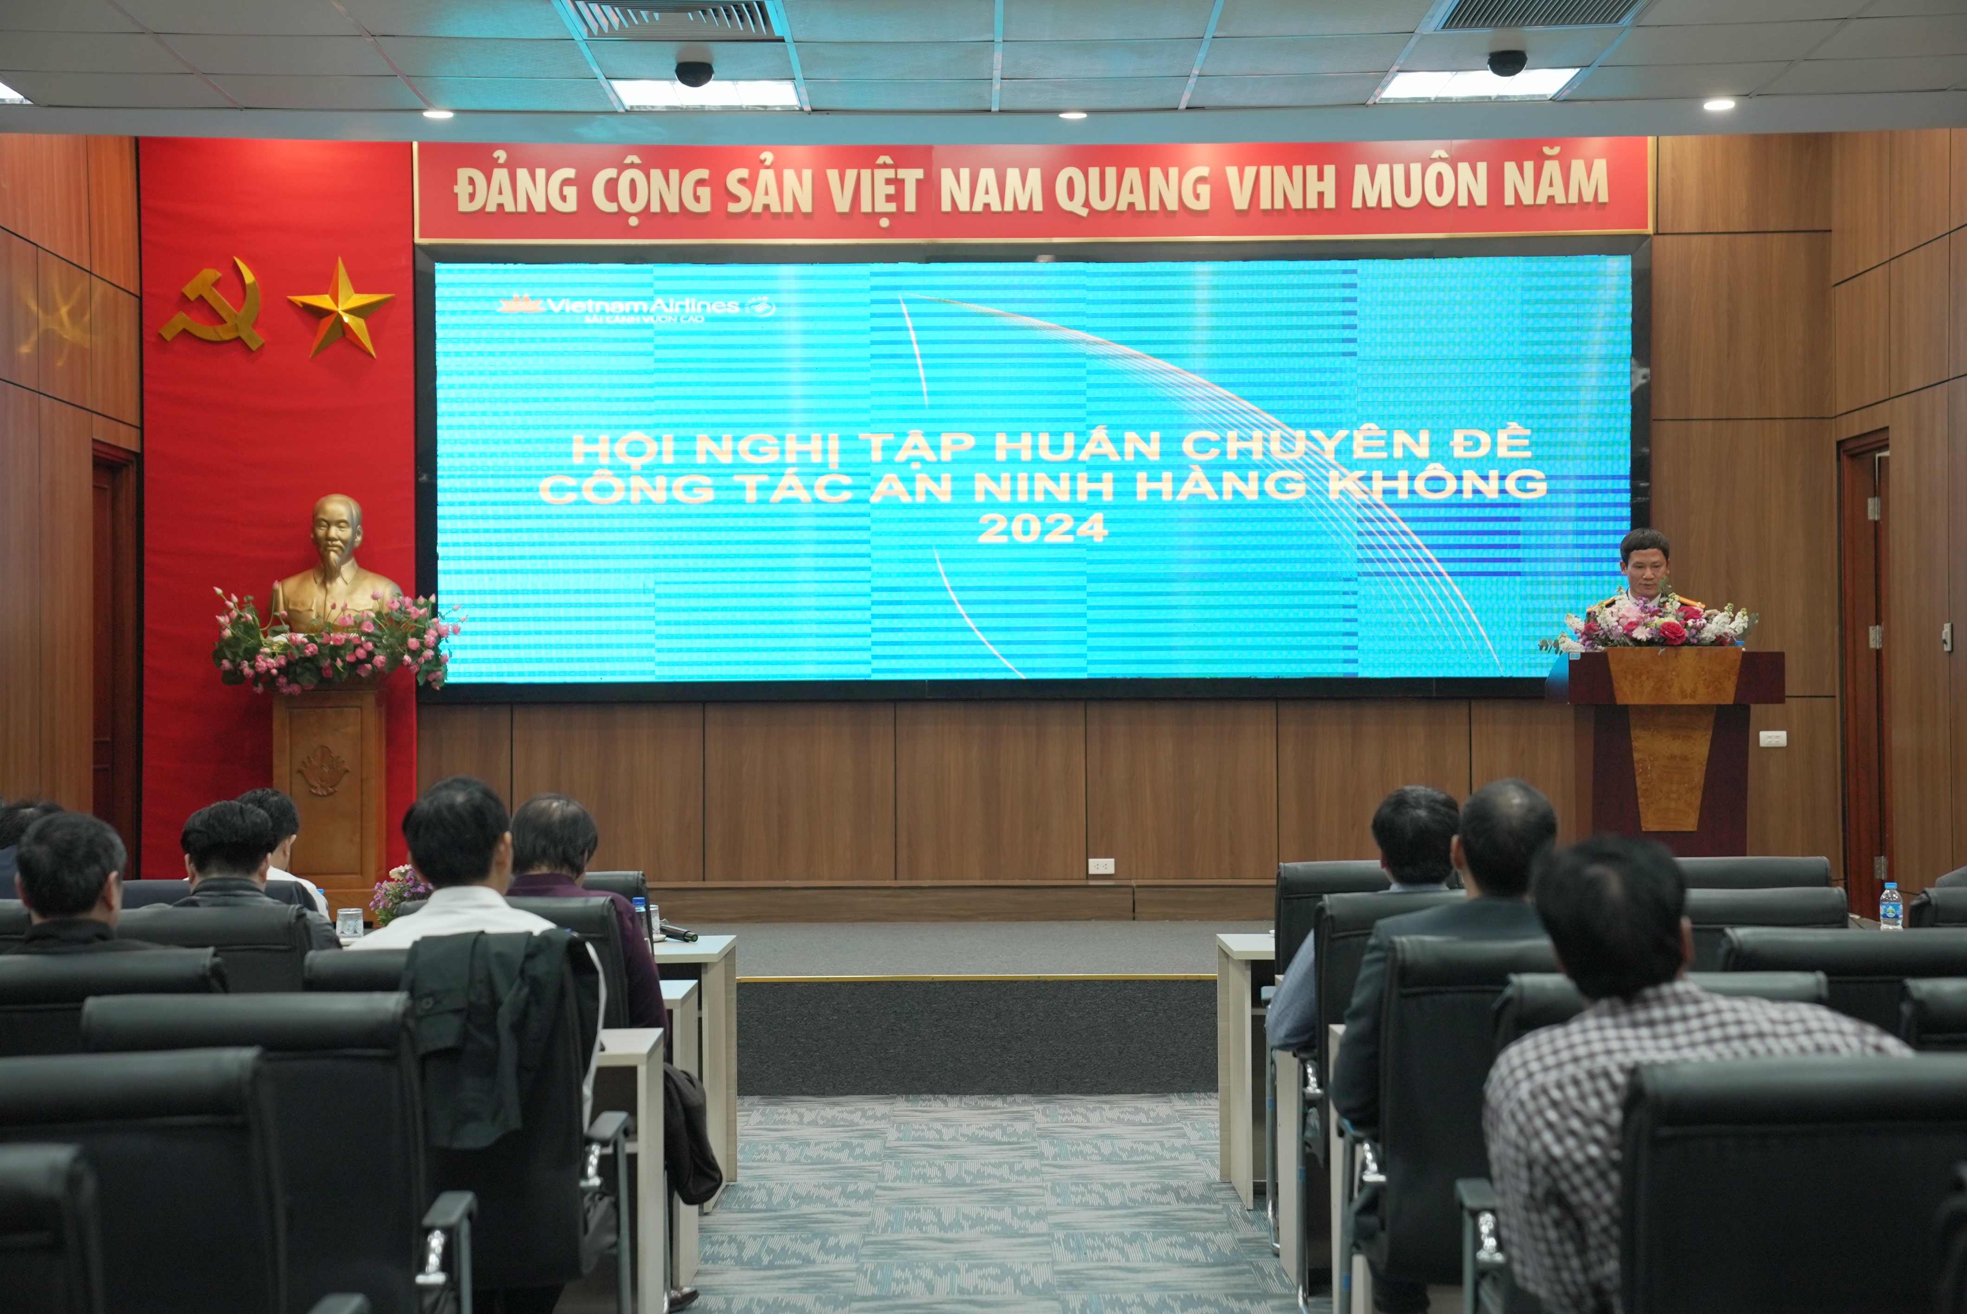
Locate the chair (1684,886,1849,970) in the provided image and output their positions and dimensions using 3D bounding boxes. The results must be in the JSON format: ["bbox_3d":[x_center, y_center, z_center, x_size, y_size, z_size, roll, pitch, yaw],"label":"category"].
[{"bbox_3d":[1.603,1.008,7.760,0.560,1.015,0.640,0,-1,-2],"label":"chair"}]

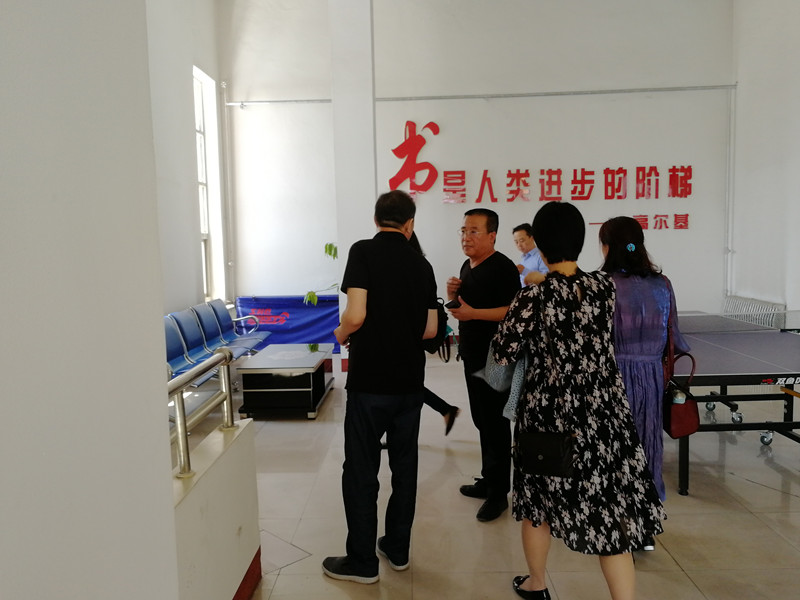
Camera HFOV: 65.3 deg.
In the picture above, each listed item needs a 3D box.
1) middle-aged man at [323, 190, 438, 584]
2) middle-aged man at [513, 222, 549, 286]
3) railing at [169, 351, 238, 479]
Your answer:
[{"bbox_3d":[-0.111,0.380,2.820,0.530,1.730,0.450,-2,5,-7],"label":"middle-aged man"},{"bbox_3d":[1.236,0.095,5.864,0.420,1.660,0.500,-7,7,-44],"label":"middle-aged man"},{"bbox_3d":[-0.735,0.403,2.320,0.100,0.340,0.760,-1,5,1],"label":"railing"}]

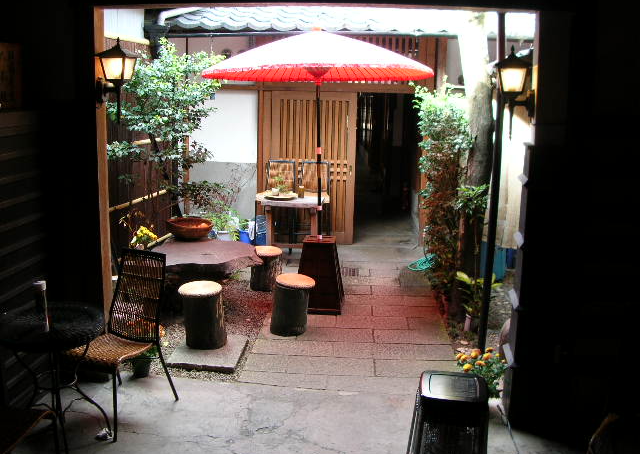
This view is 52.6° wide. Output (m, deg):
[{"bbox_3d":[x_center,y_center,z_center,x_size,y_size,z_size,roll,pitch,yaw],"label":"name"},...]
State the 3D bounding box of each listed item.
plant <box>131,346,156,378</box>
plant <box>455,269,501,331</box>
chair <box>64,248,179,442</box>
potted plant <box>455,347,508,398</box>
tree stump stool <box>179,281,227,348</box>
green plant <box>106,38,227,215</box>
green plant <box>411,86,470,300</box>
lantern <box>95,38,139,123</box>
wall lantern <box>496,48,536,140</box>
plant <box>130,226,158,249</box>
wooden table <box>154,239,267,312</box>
[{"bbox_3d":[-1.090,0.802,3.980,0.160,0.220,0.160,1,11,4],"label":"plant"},{"bbox_3d":[1.201,0.557,4.855,0.340,0.420,0.330,1,11,4],"label":"plant"},{"bbox_3d":[-1.134,0.611,3.565,0.480,0.870,0.620,5,9,23],"label":"chair"},{"bbox_3d":[0.943,0.845,3.733,0.270,0.280,0.260,1,11,4],"label":"potted plant"},{"bbox_3d":[-0.848,0.632,4.725,0.330,0.420,0.330,1,8,2],"label":"tree stump stool"},{"bbox_3d":[-1.356,-0.764,5.716,0.950,1.750,0.900,1,11,4],"label":"green plant"},{"bbox_3d":[1.095,-0.326,5.786,0.480,1.850,0.520,1,11,4],"label":"green plant"},{"bbox_3d":[-1.217,-0.870,3.894,0.260,0.520,0.230,1,8,2],"label":"lantern"},{"bbox_3d":[0.993,-0.688,3.287,0.215,0.465,0.180,3,11,11],"label":"wall lantern"},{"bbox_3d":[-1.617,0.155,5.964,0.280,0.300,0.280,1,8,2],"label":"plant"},{"bbox_3d":[-0.974,0.474,5.709,1.080,0.520,1.000,1,8,2],"label":"wooden table"}]

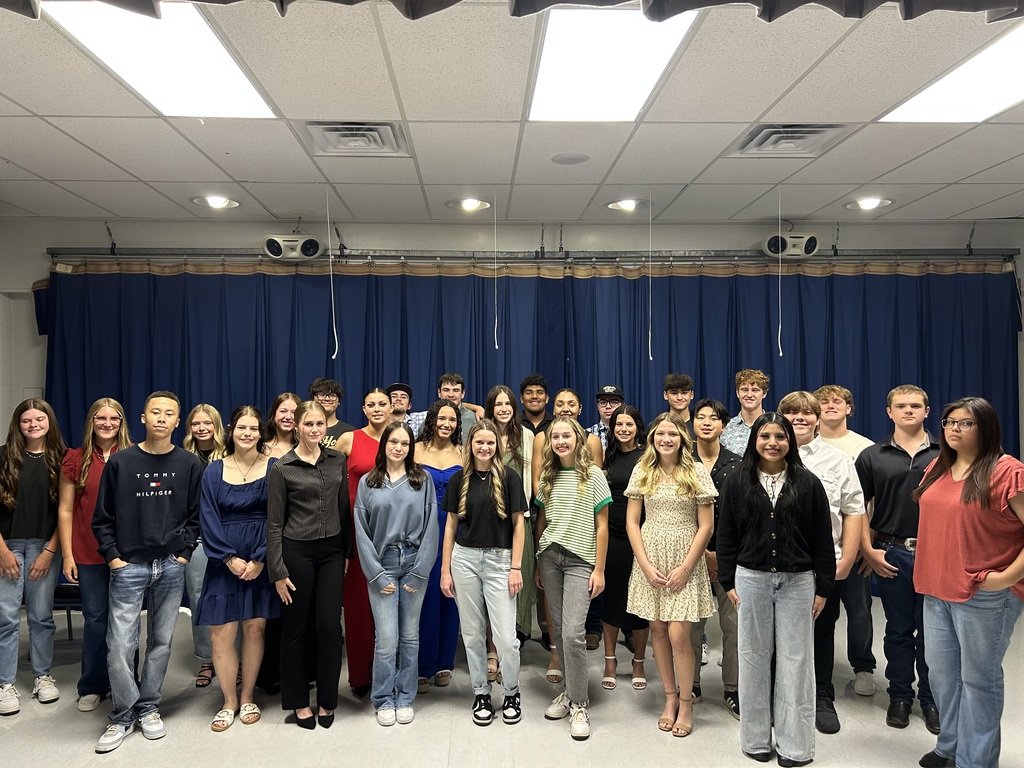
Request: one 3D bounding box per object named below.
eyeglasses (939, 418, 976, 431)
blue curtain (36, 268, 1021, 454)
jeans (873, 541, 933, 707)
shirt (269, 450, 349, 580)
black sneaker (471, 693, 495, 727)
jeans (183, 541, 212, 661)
[{"bbox_3d":[1.989,0.177,3.411,0.142,0.046,0.140,-1,-1,38],"label":"eyeglasses"},{"bbox_3d":[0.263,0.396,6.037,7.720,2.660,0.200,0,-1,-3],"label":"blue curtain"},{"bbox_3d":[2.160,1.270,4.190,0.380,0.910,0.280,-1,0,9],"label":"jeans"},{"bbox_3d":[-1.077,0.691,4.070,0.440,0.700,0.260,0,-1,-30],"label":"shirt"},{"bbox_3d":[-0.147,1.708,4.090,0.107,0.112,0.275,-1,-1,6],"label":"black sneaker"},{"bbox_3d":[-1.810,1.278,4.680,0.360,0.785,0.280,0,-1,-9],"label":"jeans"}]

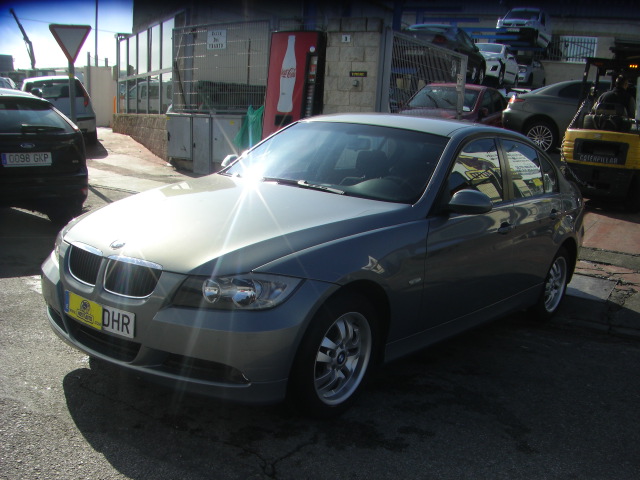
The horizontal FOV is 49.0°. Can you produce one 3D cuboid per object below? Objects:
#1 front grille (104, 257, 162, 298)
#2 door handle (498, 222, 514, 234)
[{"bbox_3d":[-0.800,0.164,3.036,0.310,0.160,0.070,10,0,29],"label":"front grille"},{"bbox_3d":[1.158,-0.071,4.355,0.050,0.065,0.210,12,11,37],"label":"door handle"}]

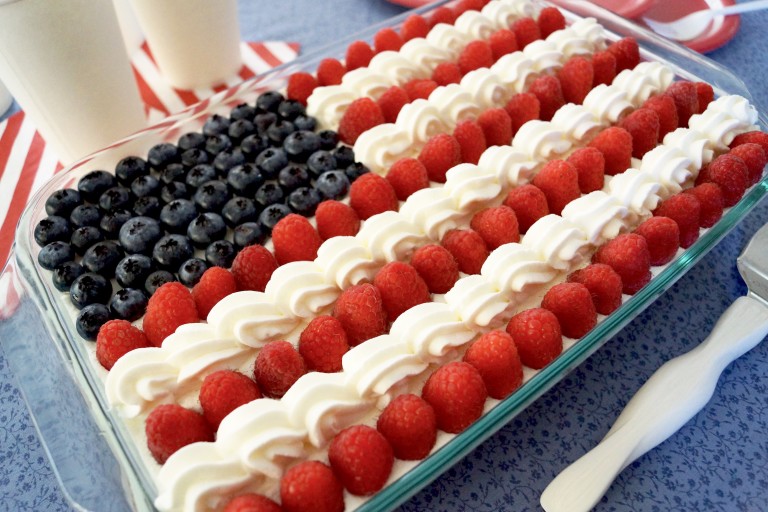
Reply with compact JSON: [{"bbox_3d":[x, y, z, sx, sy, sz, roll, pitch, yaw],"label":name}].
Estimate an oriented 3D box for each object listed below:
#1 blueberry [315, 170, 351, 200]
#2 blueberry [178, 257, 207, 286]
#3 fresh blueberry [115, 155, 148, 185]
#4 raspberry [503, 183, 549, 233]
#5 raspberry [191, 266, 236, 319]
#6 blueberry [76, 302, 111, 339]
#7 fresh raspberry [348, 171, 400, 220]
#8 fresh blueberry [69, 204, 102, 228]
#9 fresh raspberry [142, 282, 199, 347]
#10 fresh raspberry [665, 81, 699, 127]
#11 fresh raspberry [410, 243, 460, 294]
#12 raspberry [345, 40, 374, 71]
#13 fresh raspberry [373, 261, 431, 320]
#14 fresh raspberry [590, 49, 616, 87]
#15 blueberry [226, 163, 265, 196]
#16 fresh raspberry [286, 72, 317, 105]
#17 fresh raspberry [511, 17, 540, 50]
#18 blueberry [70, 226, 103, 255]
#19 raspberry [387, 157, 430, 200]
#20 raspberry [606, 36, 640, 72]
[{"bbox_3d":[-0.025,-0.034,0.277,0.017,0.013,0.017,-2,52,3],"label":"blueberry"},{"bbox_3d":[-0.083,0.007,0.251,0.013,0.011,0.013,-2,52,3],"label":"blueberry"},{"bbox_3d":[-0.122,-0.042,0.280,0.015,0.012,0.015,-29,57,-17],"label":"fresh blueberry"},{"bbox_3d":[0.061,-0.022,0.248,0.019,0.020,0.019,12,55,13],"label":"raspberry"},{"bbox_3d":[-0.068,0.015,0.229,0.019,0.022,0.019,-1,54,2],"label":"raspberry"},{"bbox_3d":[-0.116,0.026,0.229,0.014,0.011,0.014,-1,54,2],"label":"blueberry"},{"bbox_3d":[-0.005,-0.028,0.269,0.022,0.023,0.022,-1,54,1],"label":"fresh raspberry"},{"bbox_3d":[-0.143,-0.019,0.276,0.014,0.011,0.014,-32,56,-18],"label":"fresh blueberry"},{"bbox_3d":[-0.083,0.021,0.223,0.021,0.022,0.021,-2,53,2],"label":"fresh raspberry"},{"bbox_3d":[0.148,-0.075,0.286,0.017,0.021,0.017,-32,57,-18],"label":"fresh raspberry"},{"bbox_3d":[0.021,0.006,0.239,0.020,0.022,0.020,-3,53,4],"label":"fresh raspberry"},{"bbox_3d":[-0.013,-0.114,0.332,0.017,0.018,0.017,-2,53,2],"label":"raspberry"},{"bbox_3d":[0.007,0.015,0.229,0.022,0.025,0.022,-3,53,4],"label":"fresh raspberry"},{"bbox_3d":[0.118,-0.102,0.314,0.017,0.018,0.017,-32,58,-20],"label":"fresh raspberry"},{"bbox_3d":[-0.066,-0.037,0.276,0.016,0.013,0.016,-1,52,2],"label":"blueberry"},{"bbox_3d":[-0.048,-0.097,0.332,0.017,0.018,0.017,-2,53,3],"label":"fresh raspberry"},{"bbox_3d":[0.080,-0.126,0.326,0.017,0.018,0.017,-1,54,2],"label":"fresh raspberry"},{"bbox_3d":[-0.136,-0.007,0.264,0.013,0.011,0.013,-2,53,2],"label":"blueberry"},{"bbox_3d":[0.012,-0.037,0.273,0.021,0.021,0.021,-2,52,3],"label":"raspberry"},{"bbox_3d":[0.128,-0.108,0.310,0.018,0.019,0.018,-32,59,-19],"label":"raspberry"}]

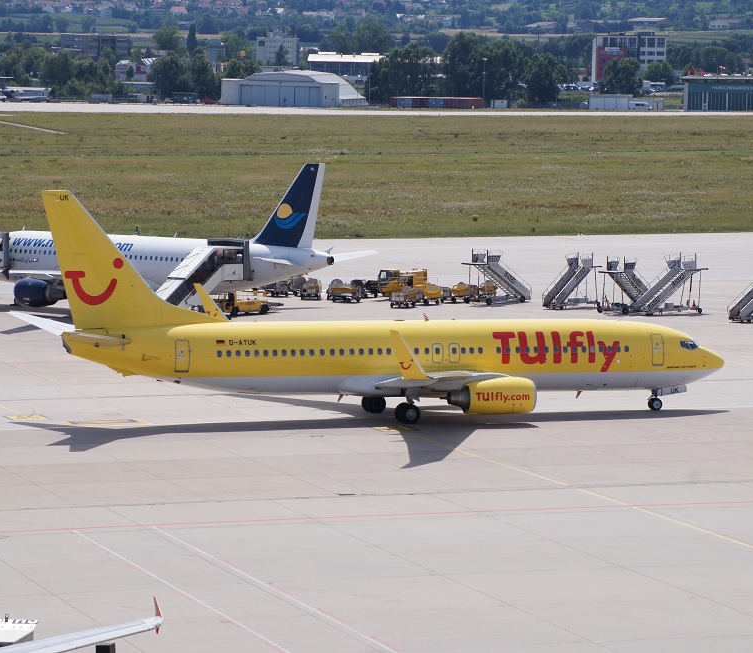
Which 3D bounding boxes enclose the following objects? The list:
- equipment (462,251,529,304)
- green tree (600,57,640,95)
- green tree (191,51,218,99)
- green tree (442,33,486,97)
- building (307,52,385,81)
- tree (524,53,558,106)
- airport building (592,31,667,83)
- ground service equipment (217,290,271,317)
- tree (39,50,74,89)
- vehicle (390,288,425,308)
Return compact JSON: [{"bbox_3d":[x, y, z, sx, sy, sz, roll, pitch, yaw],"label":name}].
[{"bbox_3d":[9.750,-4.030,264.600,5.500,4.400,2.100,-4,6,-41],"label":"equipment"},{"bbox_3d":[72.020,-74.100,970.000,11.900,12.300,11.900,0,5,0],"label":"green tree"},{"bbox_3d":[-53.080,-77.305,1010.000,8.020,15.740,8.000,1,5,0],"label":"green tree"},{"bbox_3d":[27.380,-81.826,1030.000,13.850,22.660,13.000,1,5,0],"label":"green tree"},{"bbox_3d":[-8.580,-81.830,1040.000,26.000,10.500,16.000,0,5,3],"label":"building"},{"bbox_3d":[50.361,-75.925,1005.000,10.440,16.430,10.000,1,5,0],"label":"tree"},{"bbox_3d":[97.799,-102.793,1268.000,28.000,19.500,17.000,0,5,-1],"label":"airport building"},{"bbox_3d":[-10.310,-1.850,251.730,3.900,1.900,1.900,-3,5,-32],"label":"ground service equipment"},{"bbox_3d":[-101.687,-81.190,1040.000,10.800,14.300,10.500,1,5,0],"label":"tree"},{"bbox_3d":[2.390,-2.250,260.070,2.500,1.500,1.400,-4,6,-43],"label":"vehicle"}]

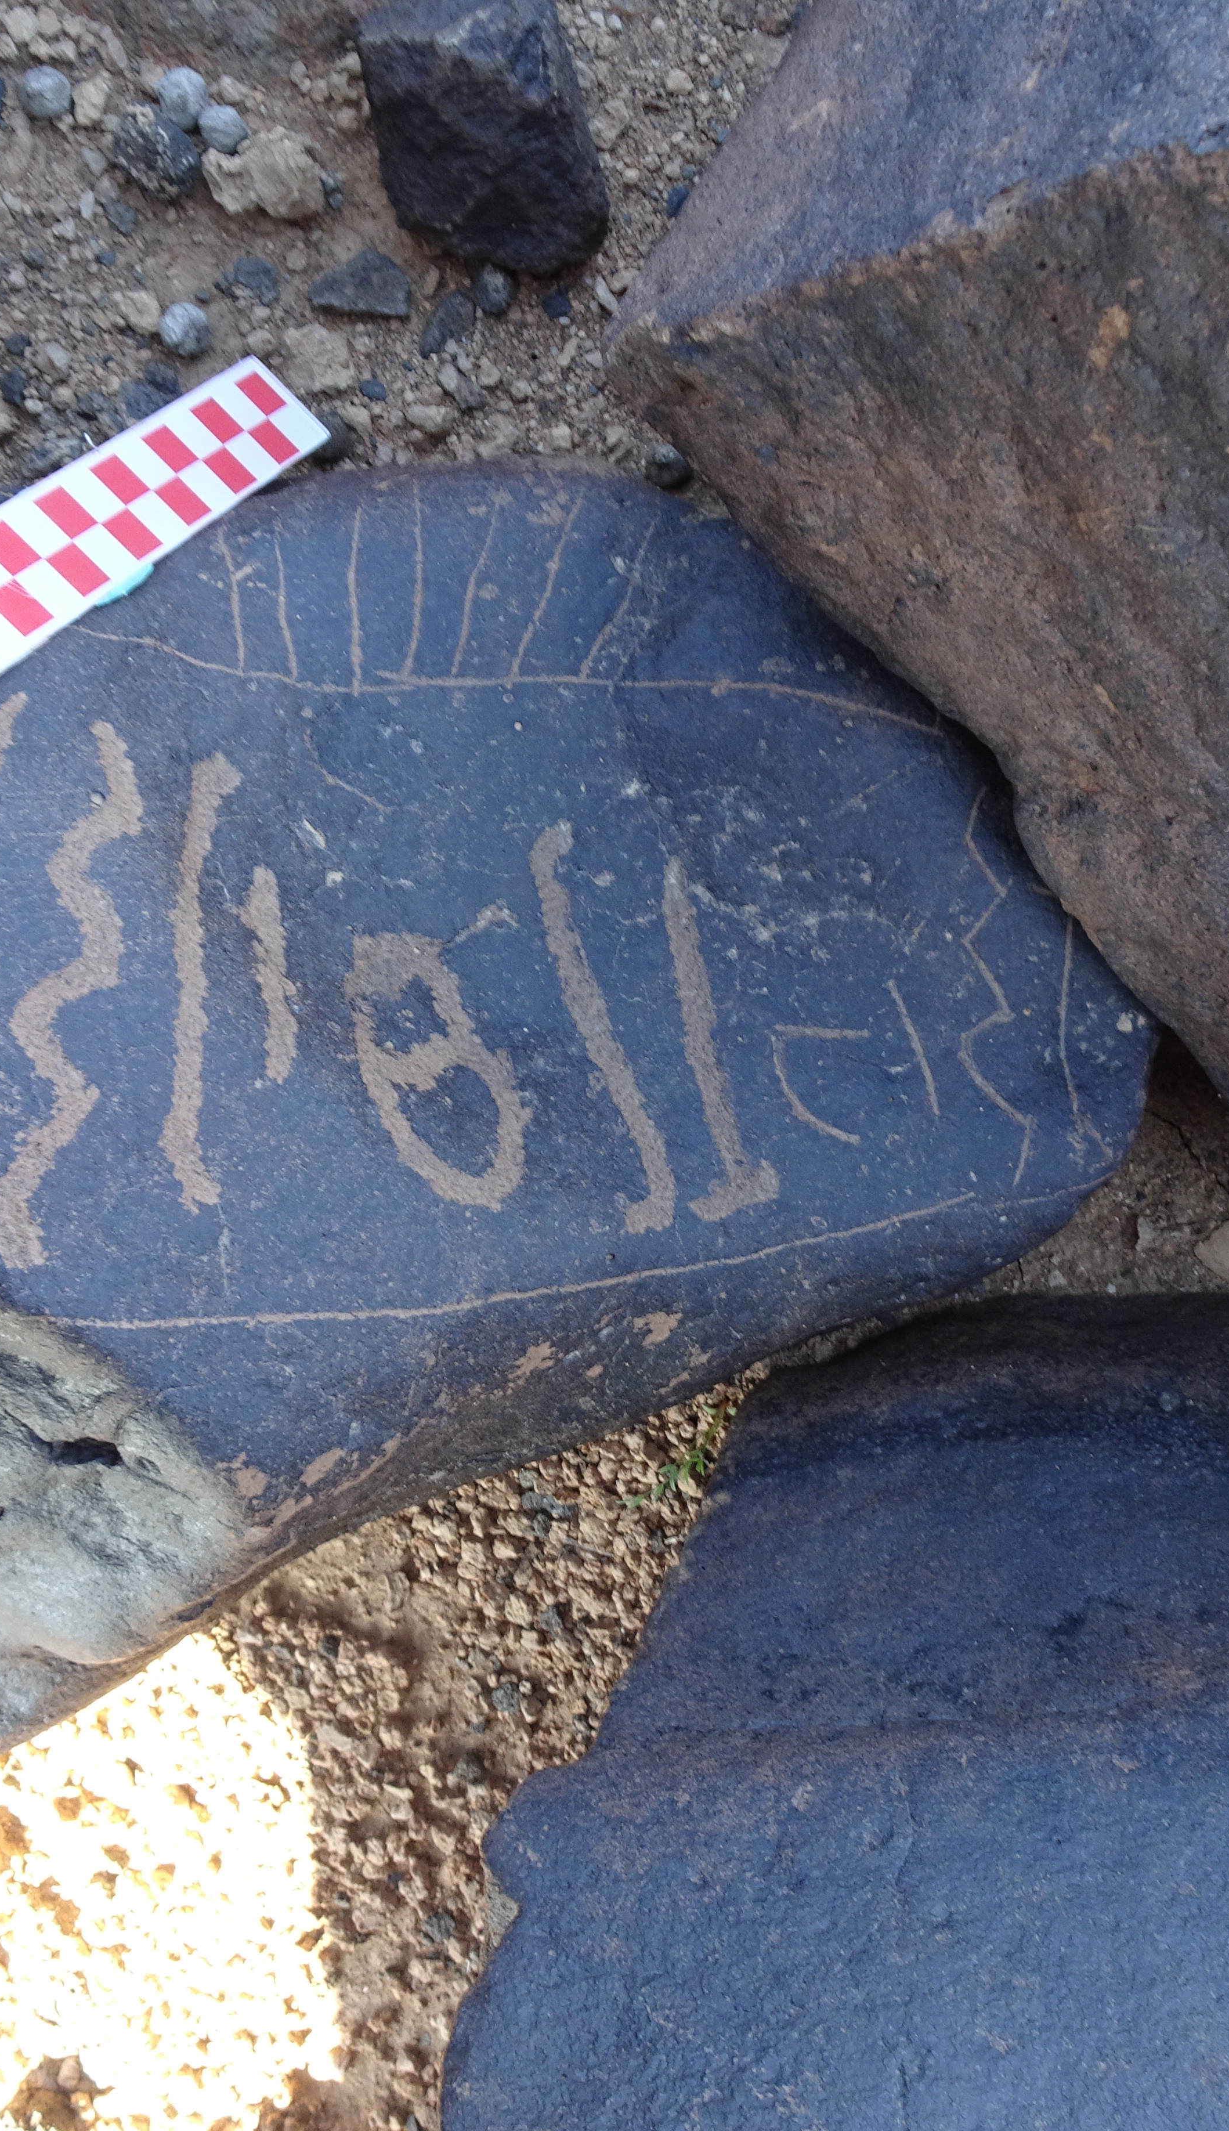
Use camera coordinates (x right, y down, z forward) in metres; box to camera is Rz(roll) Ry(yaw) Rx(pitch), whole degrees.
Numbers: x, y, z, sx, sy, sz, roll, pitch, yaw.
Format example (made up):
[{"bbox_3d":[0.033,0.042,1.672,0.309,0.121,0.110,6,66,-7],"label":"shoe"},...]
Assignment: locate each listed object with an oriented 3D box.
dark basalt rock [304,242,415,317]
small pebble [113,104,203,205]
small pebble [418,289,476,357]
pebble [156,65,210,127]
[{"bbox_3d":[-0.065,-0.199,0.501,0.026,0.011,0.016,16,81,-15],"label":"dark basalt rock"},{"bbox_3d":[-0.113,-0.225,0.486,0.024,0.017,0.019,44,75,-9],"label":"small pebble"},{"bbox_3d":[-0.043,-0.192,0.508,0.011,0.009,0.018,31,77,-12],"label":"small pebble"},{"bbox_3d":[-0.108,-0.241,0.491,0.014,0.013,0.015,1,85,-17],"label":"pebble"}]

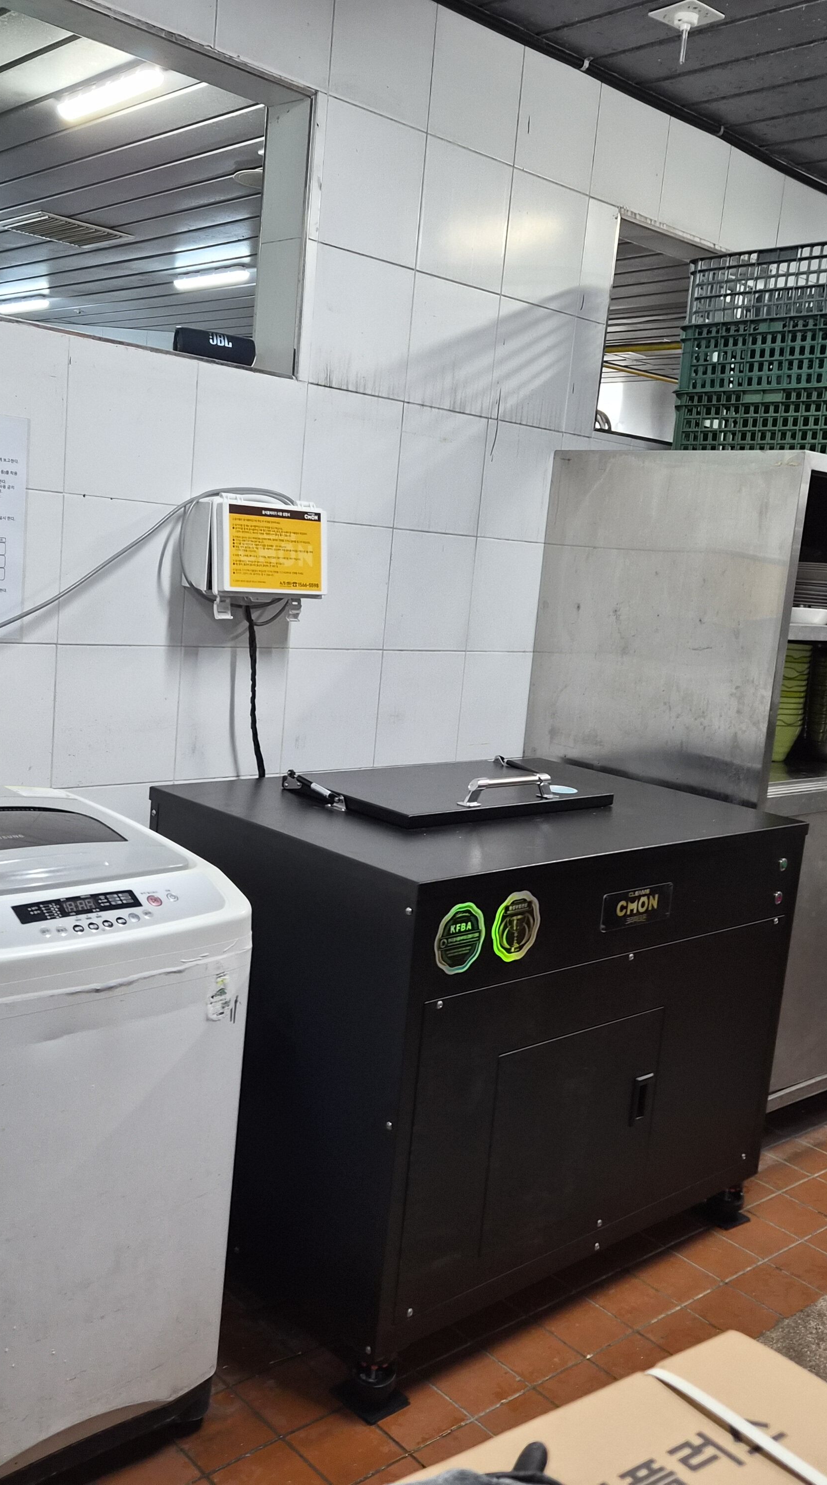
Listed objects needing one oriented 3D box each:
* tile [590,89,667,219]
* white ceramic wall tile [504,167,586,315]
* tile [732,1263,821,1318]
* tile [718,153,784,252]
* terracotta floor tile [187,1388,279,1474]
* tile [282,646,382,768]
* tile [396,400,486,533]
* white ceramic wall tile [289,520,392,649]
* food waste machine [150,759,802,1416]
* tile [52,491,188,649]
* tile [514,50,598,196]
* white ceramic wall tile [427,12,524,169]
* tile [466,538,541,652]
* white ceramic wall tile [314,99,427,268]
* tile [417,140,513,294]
[{"bbox_3d":[0.585,-1.594,3.565,0.293,0.285,0.010,-3,11,-43],"label":"tile"},{"bbox_3d":[0.349,-1.290,3.406,0.295,0.302,0.010,-3,12,-43],"label":"white ceramic wall tile"},{"bbox_3d":[0.784,1.183,2.842,0.150,0.010,0.150,-3,12,-42],"label":"tile"},{"bbox_3d":[1.041,-1.639,4.044,0.300,0.300,0.010,-3,12,-43],"label":"tile"},{"bbox_3d":[-0.332,1.179,2.248,0.151,0.010,0.151,-3,12,-42],"label":"terracotta floor tile"},{"bbox_3d":[-0.198,-0.076,3.212,0.297,0.302,0.010,-3,11,-43],"label":"tile"},{"bbox_3d":[0.070,-0.679,3.296,0.293,0.300,0.010,-3,11,-43],"label":"tile"},{"bbox_3d":[-0.168,-0.372,3.144,0.295,0.302,0.010,-3,12,-43],"label":"white ceramic wall tile"},{"bbox_3d":[0.126,0.595,2.931,1.218,1.008,0.814,-3,12,-44],"label":"food waste machine"},{"bbox_3d":[-0.607,-0.355,2.763,0.297,0.302,0.010,-3,11,-43],"label":"tile"},{"bbox_3d":[0.376,-1.606,3.418,0.300,0.300,0.010,-3,12,-43],"label":"tile"},{"bbox_3d":[0.152,-1.581,3.182,0.299,0.290,0.010,-3,12,-44],"label":"white ceramic wall tile"},{"bbox_3d":[0.263,-0.395,3.573,0.297,0.302,0.010,-3,11,-43],"label":"tile"},{"bbox_3d":[-0.093,-1.285,3.047,0.300,0.300,0.010,-3,12,-43],"label":"white ceramic wall tile"},{"bbox_3d":[0.124,-1.277,3.208,0.293,0.300,0.010,-3,11,-43],"label":"tile"}]

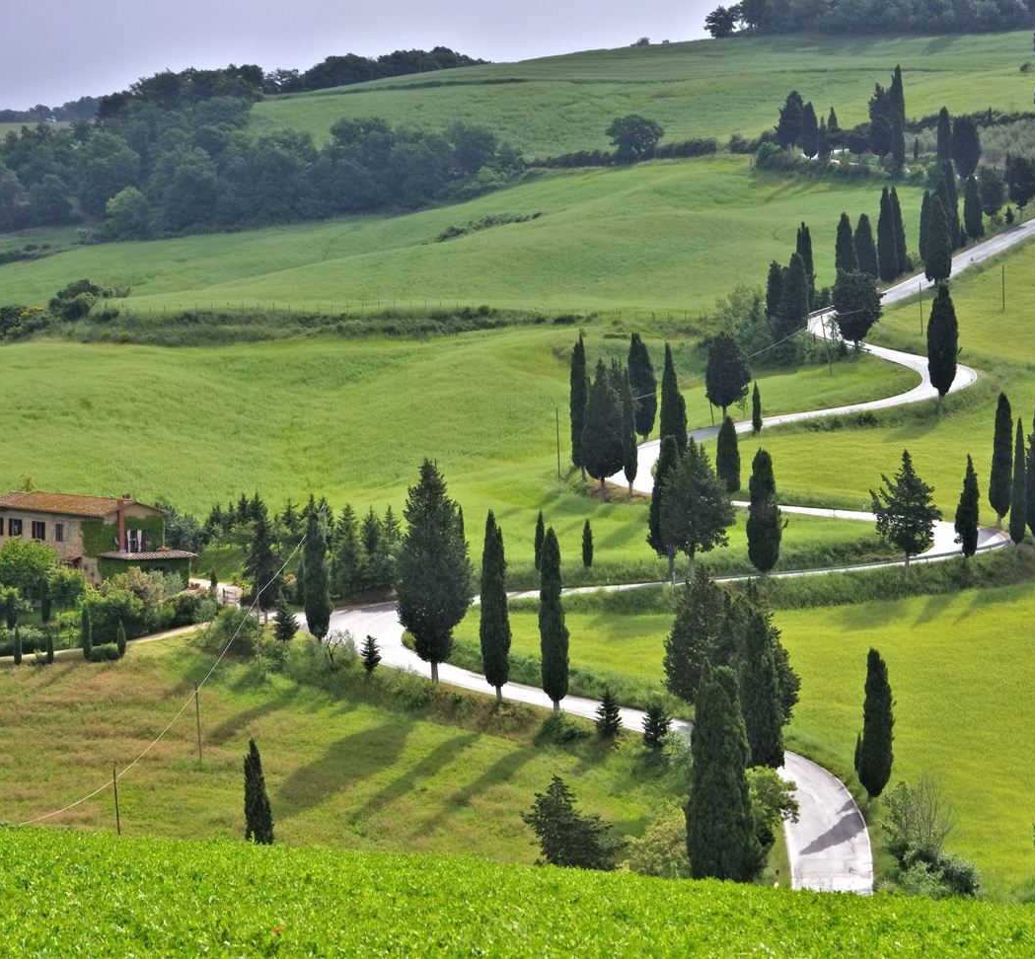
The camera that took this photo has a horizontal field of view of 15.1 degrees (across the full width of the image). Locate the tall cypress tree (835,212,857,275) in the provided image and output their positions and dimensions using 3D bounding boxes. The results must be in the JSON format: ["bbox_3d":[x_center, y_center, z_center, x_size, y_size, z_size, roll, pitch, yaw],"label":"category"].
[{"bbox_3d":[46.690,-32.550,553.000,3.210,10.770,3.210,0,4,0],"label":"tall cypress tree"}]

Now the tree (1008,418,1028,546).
[{"bbox_3d":[46.370,0.470,361.000,1.780,12.280,1.780,0,4,0],"label":"tree"}]

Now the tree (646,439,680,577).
[{"bbox_3d":[13.748,2.594,357.000,3.530,12.870,3.530,0,4,0],"label":"tree"}]

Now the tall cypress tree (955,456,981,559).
[{"bbox_3d":[38.750,2.630,335.000,2.190,9.370,2.150,0,4,0],"label":"tall cypress tree"}]

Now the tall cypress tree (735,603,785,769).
[{"bbox_3d":[17.580,15.200,282.000,3.530,12.540,3.530,0,4,0],"label":"tall cypress tree"}]

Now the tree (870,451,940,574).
[{"bbox_3d":[32.990,2.830,330.000,5.920,10.670,5.800,0,4,0],"label":"tree"}]

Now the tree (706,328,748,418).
[{"bbox_3d":[23.980,-11.930,446.000,5.060,10.370,5.060,0,4,0],"label":"tree"}]

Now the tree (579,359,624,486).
[{"bbox_3d":[8.880,-5.610,402.000,4.790,13.320,4.410,0,4,0],"label":"tree"}]

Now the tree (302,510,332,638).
[{"bbox_3d":[-17.055,8.250,332.000,2.360,10.900,2.360,0,4,0],"label":"tree"}]

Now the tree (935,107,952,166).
[{"bbox_3d":[85.350,-68.460,780.000,3.170,12.240,3.170,0,4,0],"label":"tree"}]

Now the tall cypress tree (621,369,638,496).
[{"bbox_3d":[11.538,-4.883,400.000,1.690,13.020,1.690,0,4,0],"label":"tall cypress tree"}]

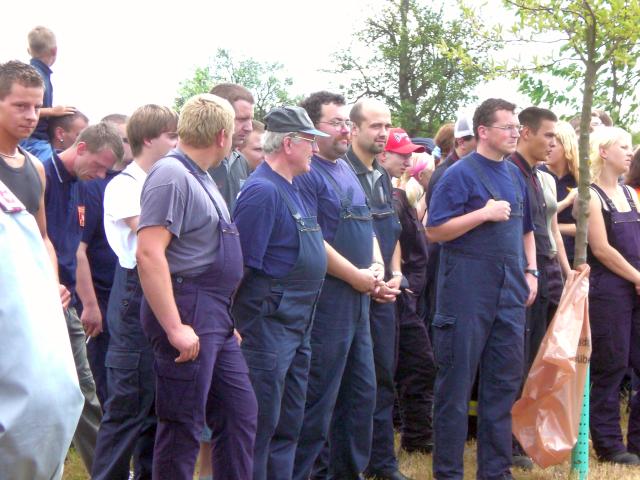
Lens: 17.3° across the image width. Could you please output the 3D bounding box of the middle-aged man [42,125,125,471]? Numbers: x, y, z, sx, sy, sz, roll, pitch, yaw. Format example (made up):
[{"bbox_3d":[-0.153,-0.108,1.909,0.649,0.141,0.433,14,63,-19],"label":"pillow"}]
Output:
[{"bbox_3d":[-1.091,0.317,9.600,0.420,1.720,0.520,2,3,37],"label":"middle-aged man"}]

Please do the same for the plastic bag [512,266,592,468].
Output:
[{"bbox_3d":[1.032,0.569,9.400,0.370,0.900,0.270,0,2,-11],"label":"plastic bag"}]

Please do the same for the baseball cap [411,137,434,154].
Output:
[{"bbox_3d":[0.585,-0.544,12.400,0.250,0.130,0.180,1,2,18],"label":"baseball cap"}]

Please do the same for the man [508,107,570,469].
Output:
[{"bbox_3d":[1.044,0.234,10.400,0.370,1.790,0.520,1,2,30],"label":"man"}]

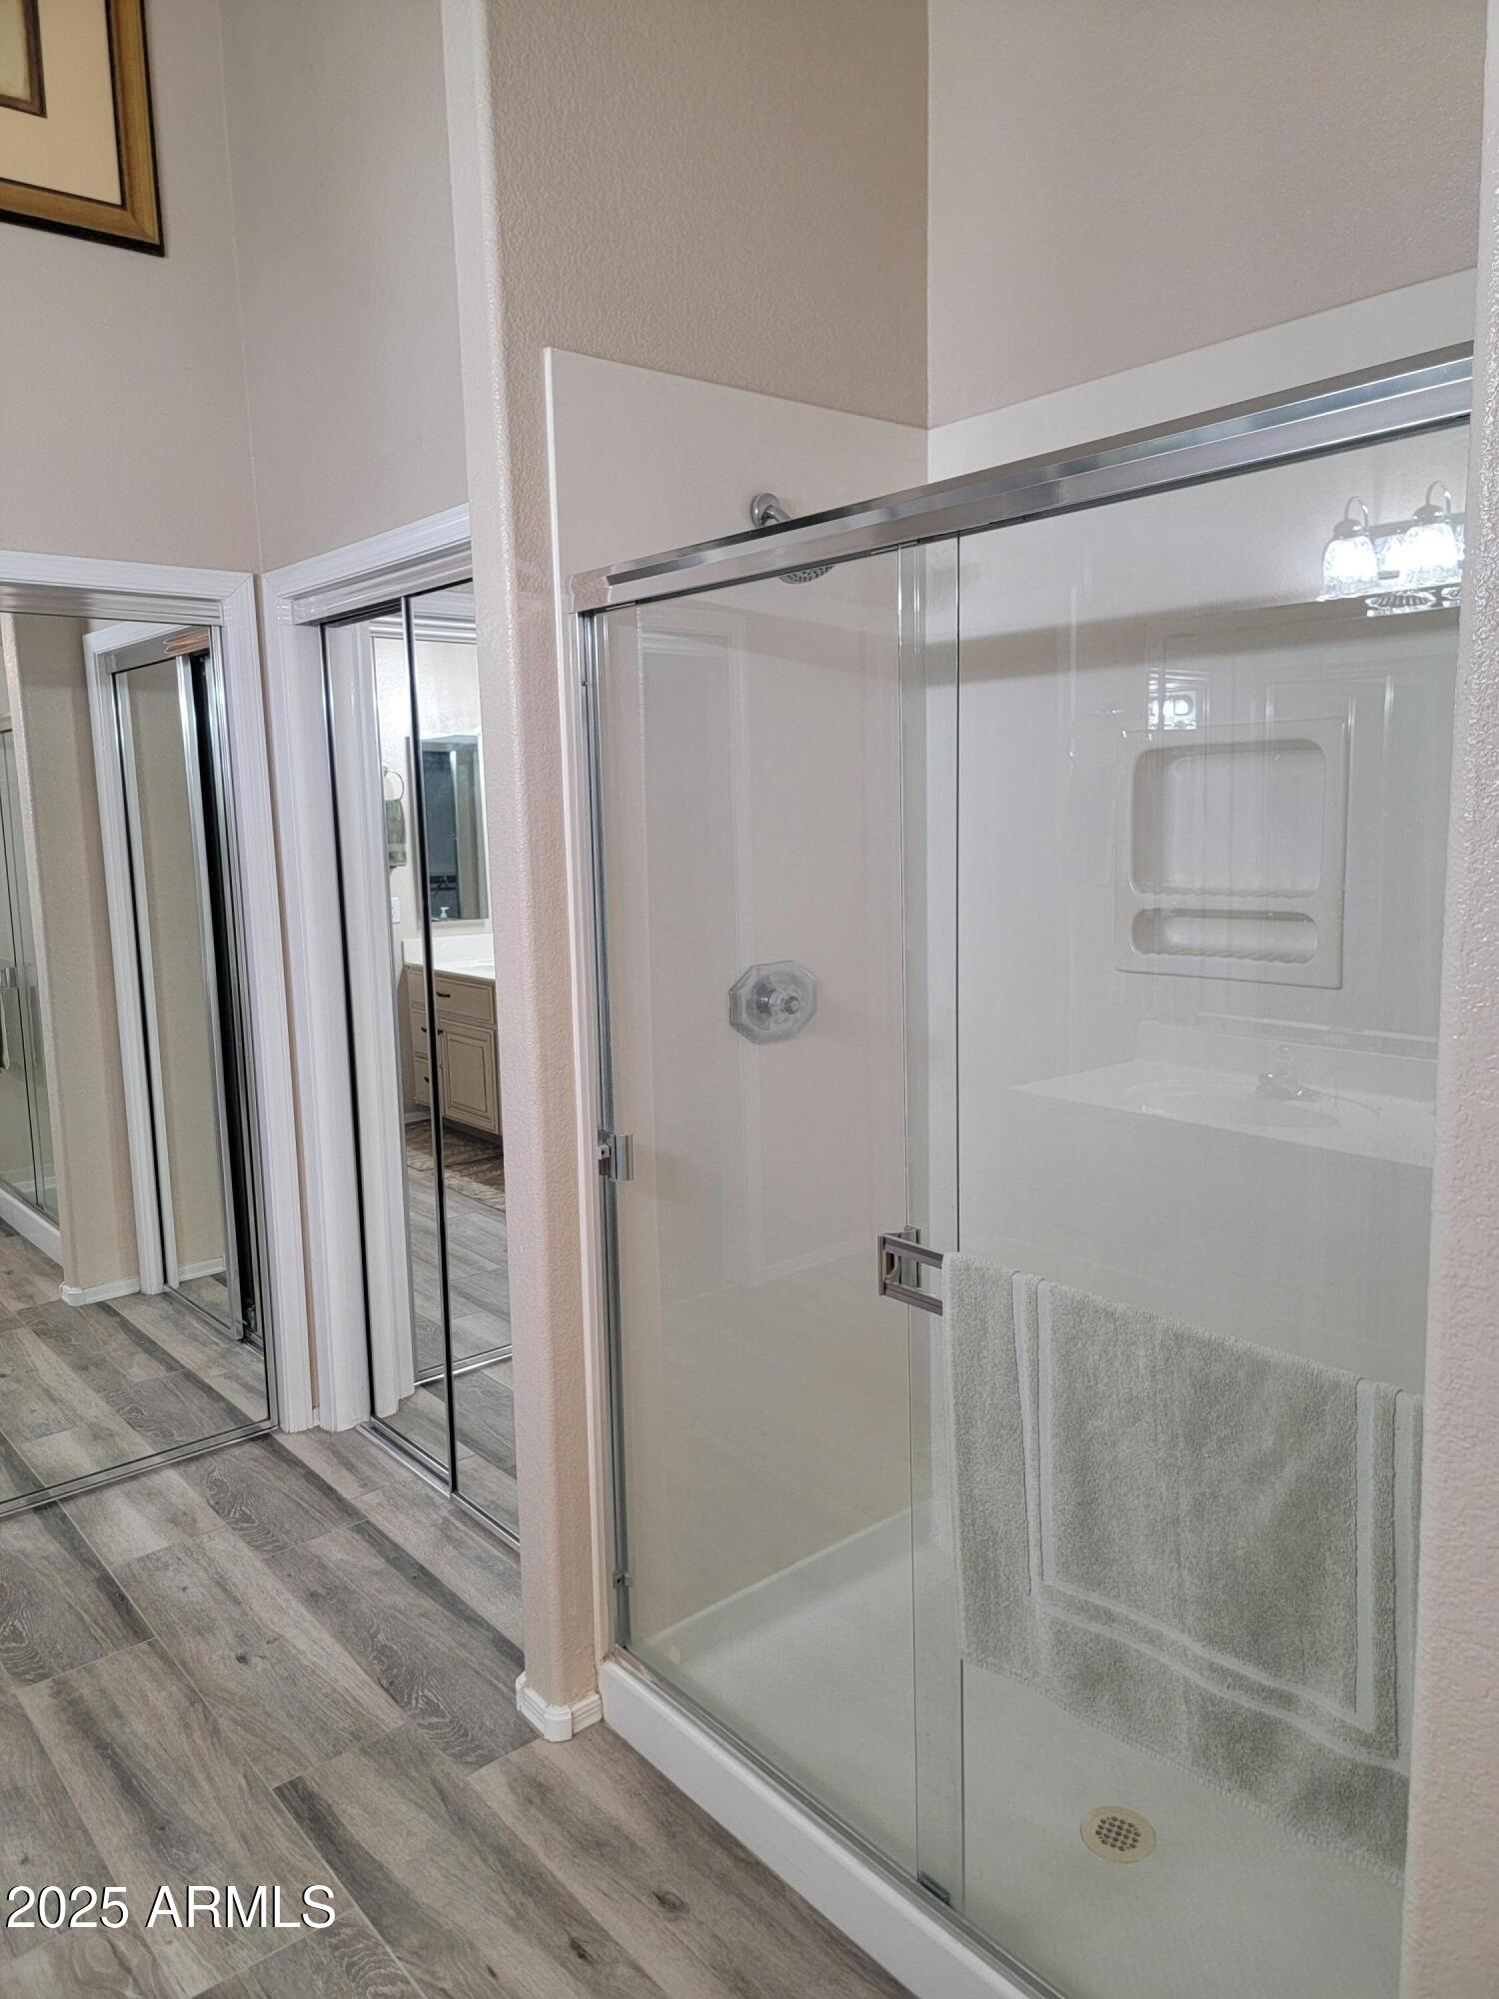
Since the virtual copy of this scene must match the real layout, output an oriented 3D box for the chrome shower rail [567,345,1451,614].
[{"bbox_3d":[0.218,-0.558,1.586,0.047,0.057,1.460,-8,10,-39],"label":"chrome shower rail"}]

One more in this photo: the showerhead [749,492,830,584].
[{"bbox_3d":[0.076,-0.776,2.299,0.105,0.165,0.160,-8,10,-39],"label":"showerhead"}]

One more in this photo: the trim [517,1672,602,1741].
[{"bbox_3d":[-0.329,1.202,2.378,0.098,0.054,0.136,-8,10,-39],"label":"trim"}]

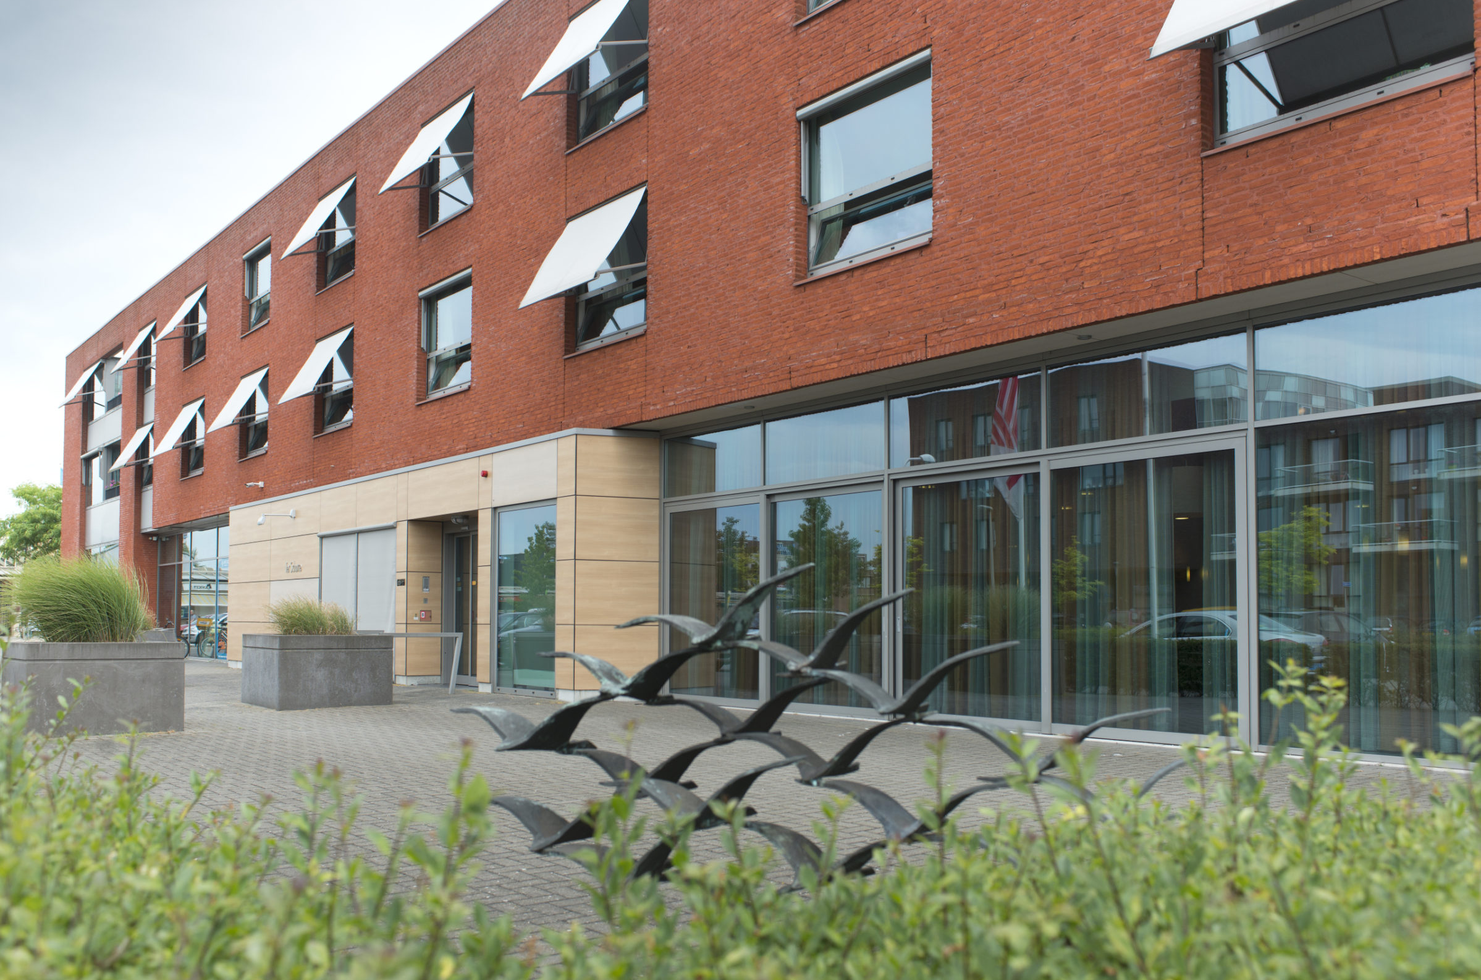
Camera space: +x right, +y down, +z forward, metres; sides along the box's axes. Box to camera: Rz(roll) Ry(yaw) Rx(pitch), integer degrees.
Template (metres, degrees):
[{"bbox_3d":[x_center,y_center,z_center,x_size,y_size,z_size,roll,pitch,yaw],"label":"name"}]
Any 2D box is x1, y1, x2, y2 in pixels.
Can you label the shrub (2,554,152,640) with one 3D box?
[{"bbox_3d":[-6.241,1.016,12.040,1.240,0.860,1.100,2,-5,-27],"label":"shrub"}]

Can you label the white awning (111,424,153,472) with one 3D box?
[{"bbox_3d":[-17.280,-1.175,36.196,0.735,1.290,1.900,4,-5,-38],"label":"white awning"}]

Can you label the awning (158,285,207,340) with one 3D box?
[{"bbox_3d":[-14.222,-4.419,32.419,0.735,1.290,1.950,4,-5,-38],"label":"awning"}]

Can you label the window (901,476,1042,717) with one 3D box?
[{"bbox_3d":[2.259,1.069,12.712,0.100,2.343,1.805,3,-5,-38],"label":"window"}]

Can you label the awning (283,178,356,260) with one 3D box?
[{"bbox_3d":[-8.169,-5.233,24.693,0.735,1.290,1.970,4,-5,-38],"label":"awning"}]

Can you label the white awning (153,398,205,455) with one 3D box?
[{"bbox_3d":[-14.225,-1.586,32.296,0.735,1.290,1.950,4,-5,-38],"label":"white awning"}]

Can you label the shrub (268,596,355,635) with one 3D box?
[{"bbox_3d":[-5.750,1.706,17.100,1.000,0.580,1.050,3,-5,-38],"label":"shrub"}]

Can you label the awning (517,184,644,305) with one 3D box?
[{"bbox_3d":[-2.067,-3.138,16.578,0.760,1.320,1.970,3,-5,-38],"label":"awning"}]

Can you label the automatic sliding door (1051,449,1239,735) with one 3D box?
[{"bbox_3d":[3.482,0.905,11.154,0.100,2.358,1.885,3,-5,-38],"label":"automatic sliding door"}]

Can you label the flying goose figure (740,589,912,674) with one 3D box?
[{"bbox_3d":[0.280,0.467,4.200,0.620,0.290,0.360,-2,-5,33],"label":"flying goose figure"}]

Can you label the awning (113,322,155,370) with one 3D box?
[{"bbox_3d":[-17.275,-4.040,36.319,0.735,1.290,1.920,4,-5,-38],"label":"awning"}]

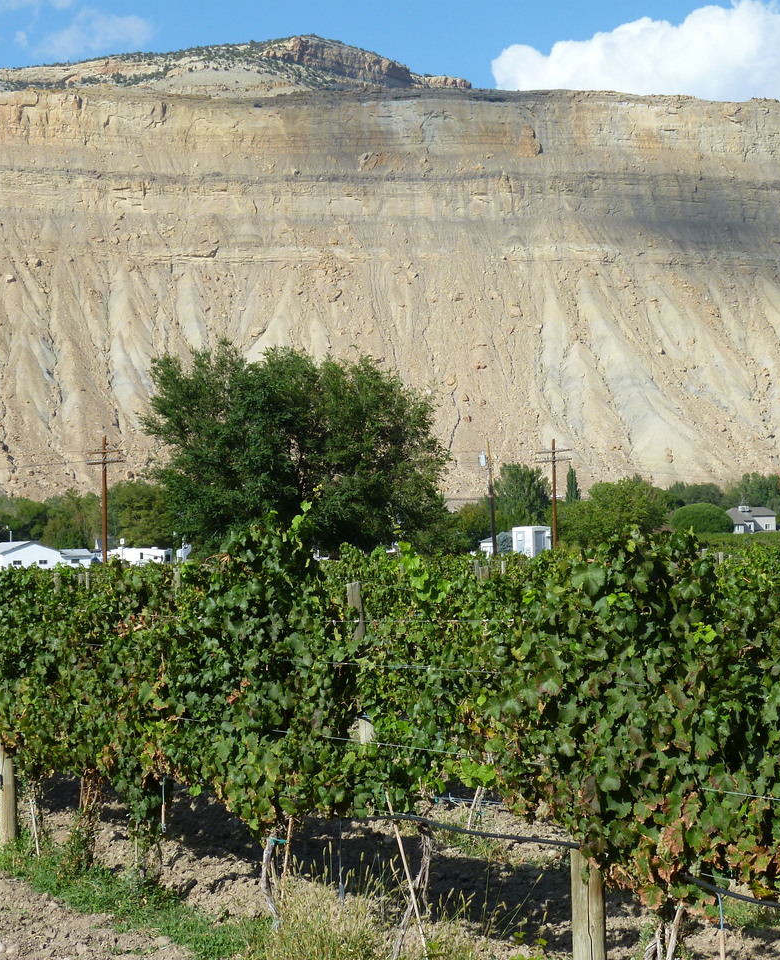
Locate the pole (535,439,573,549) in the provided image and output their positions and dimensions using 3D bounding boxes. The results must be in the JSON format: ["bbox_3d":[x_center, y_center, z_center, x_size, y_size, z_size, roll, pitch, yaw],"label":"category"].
[{"bbox_3d":[11.459,1.846,170.000,3.000,9.500,0.400,-2,-2,38],"label":"pole"}]

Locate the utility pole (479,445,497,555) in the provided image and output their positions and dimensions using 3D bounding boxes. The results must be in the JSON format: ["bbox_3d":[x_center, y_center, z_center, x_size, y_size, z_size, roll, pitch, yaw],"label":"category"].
[{"bbox_3d":[6.746,1.824,168.000,1.100,9.300,0.550,-1,-1,18],"label":"utility pole"}]

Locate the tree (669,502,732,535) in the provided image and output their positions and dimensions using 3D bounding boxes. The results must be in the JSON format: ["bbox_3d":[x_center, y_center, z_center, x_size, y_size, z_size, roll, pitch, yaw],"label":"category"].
[{"bbox_3d":[62.342,8.132,490.000,12.800,6.900,12.500,-1,-1,0],"label":"tree"}]

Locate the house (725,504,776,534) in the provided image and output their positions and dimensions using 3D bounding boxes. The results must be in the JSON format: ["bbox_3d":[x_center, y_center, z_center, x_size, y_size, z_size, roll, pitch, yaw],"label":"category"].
[{"bbox_3d":[76.812,8.842,520.000,12.500,6.900,11.000,-1,-1,12],"label":"house"}]

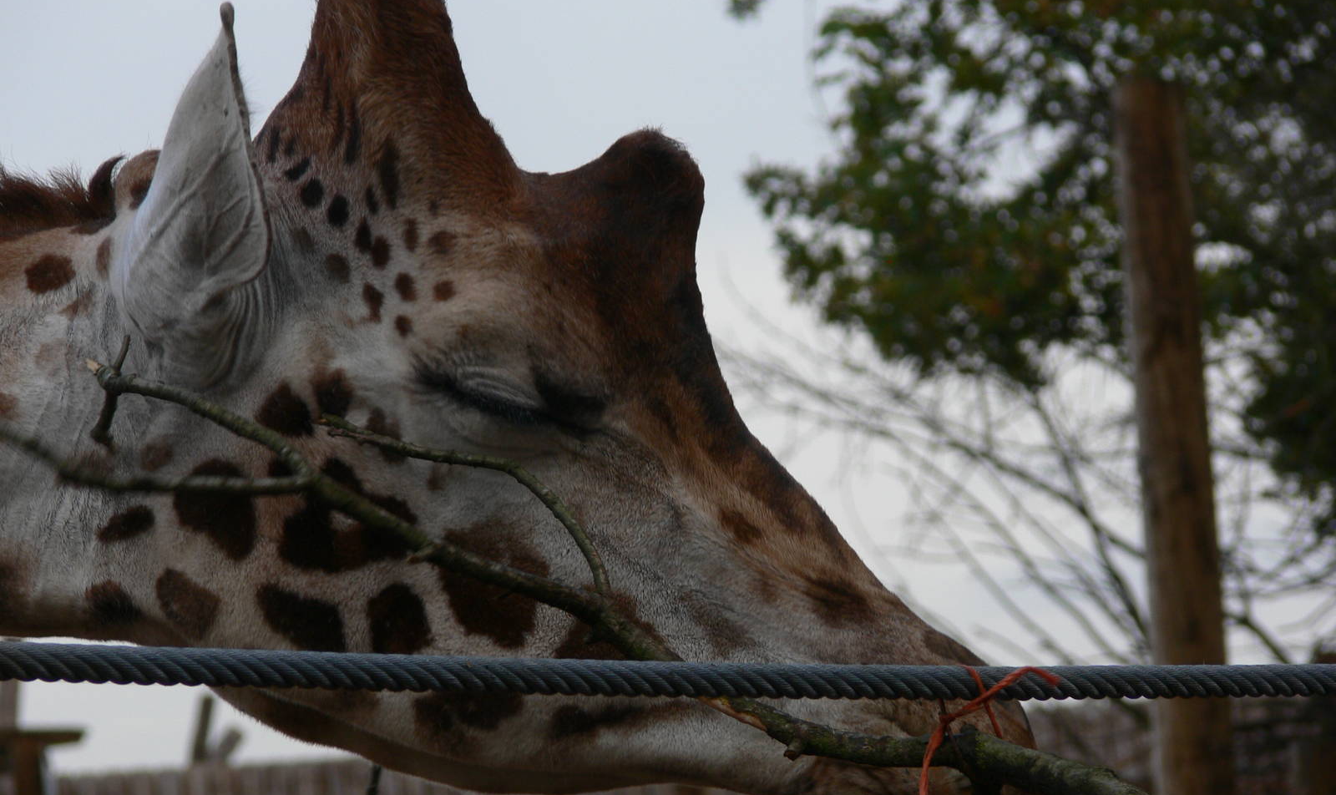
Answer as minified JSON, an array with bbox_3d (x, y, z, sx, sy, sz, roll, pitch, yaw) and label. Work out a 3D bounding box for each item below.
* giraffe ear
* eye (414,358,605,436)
[{"bbox_3d":[-0.291,-0.124,6.600,0.095,0.232,0.075,7,4,37],"label":"giraffe ear"},{"bbox_3d":[-0.097,0.000,6.600,0.117,0.046,0.036,10,-2,-14],"label":"eye"}]

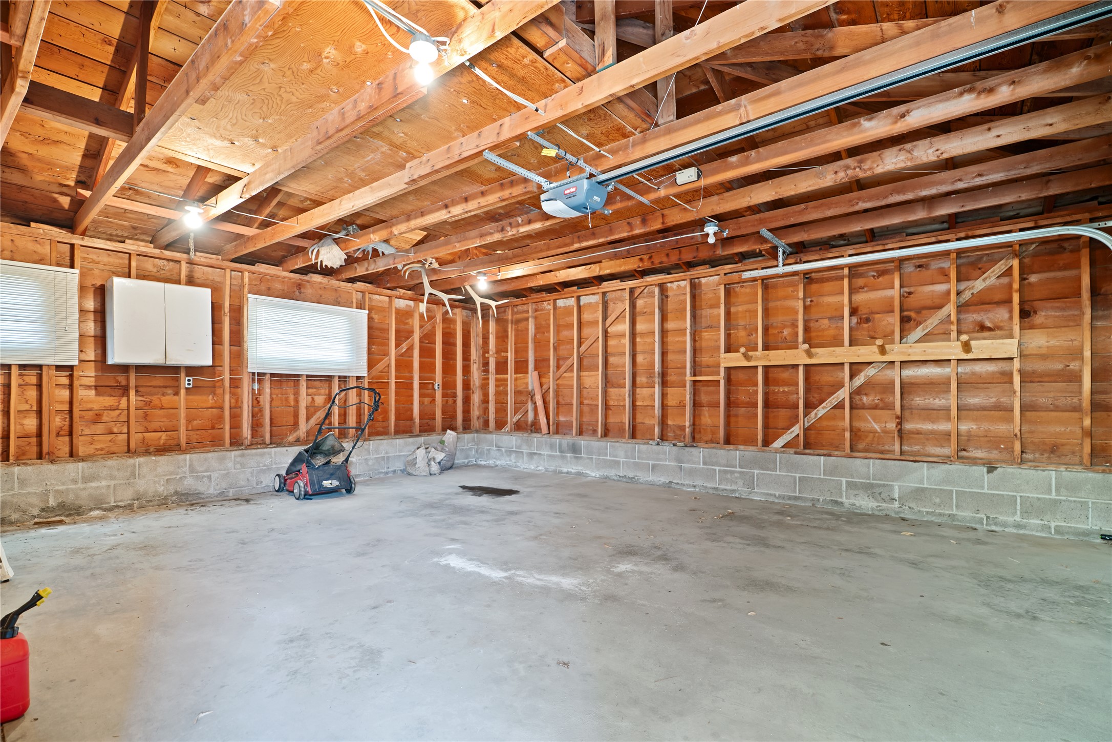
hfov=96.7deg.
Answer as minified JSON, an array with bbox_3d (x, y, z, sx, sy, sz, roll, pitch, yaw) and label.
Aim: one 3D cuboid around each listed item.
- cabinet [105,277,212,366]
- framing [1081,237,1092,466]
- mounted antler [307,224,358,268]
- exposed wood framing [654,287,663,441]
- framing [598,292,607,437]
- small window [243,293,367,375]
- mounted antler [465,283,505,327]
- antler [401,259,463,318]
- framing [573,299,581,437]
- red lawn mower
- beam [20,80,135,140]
[{"bbox_3d":[-3.935,-0.454,4.932,0.305,0.795,0.765,-2,-3,39],"label":"cabinet"},{"bbox_3d":[4.156,-0.220,3.870,0.040,1.929,0.090,-2,-3,39],"label":"framing"},{"bbox_3d":[-2.205,-1.225,4.870,0.280,0.430,0.400,-2,-3,39],"label":"mounted antler"},{"bbox_3d":[1.259,-0.101,6.081,0.040,1.906,0.090,-2,-3,39],"label":"exposed wood framing"},{"bbox_3d":[0.618,-0.089,6.571,0.040,1.938,0.090,-2,-3,39],"label":"framing"},{"bbox_3d":[-3.022,-0.398,6.149,0.045,0.875,1.420,-2,-3,39],"label":"small window"},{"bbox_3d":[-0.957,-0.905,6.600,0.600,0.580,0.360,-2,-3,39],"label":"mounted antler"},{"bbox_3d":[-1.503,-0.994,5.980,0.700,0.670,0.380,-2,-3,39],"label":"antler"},{"bbox_3d":[0.290,-0.071,6.821,0.040,1.933,0.090,-2,-3,39],"label":"framing"},{"bbox_3d":[-2.570,0.800,5.510,0.580,1.160,1.420,2,-3,-44],"label":"red lawn mower"},{"bbox_3d":[-2.827,-1.549,2.935,0.045,0.145,0.580,-2,-3,39],"label":"beam"}]

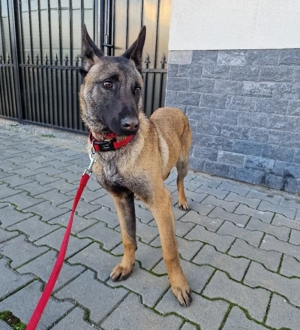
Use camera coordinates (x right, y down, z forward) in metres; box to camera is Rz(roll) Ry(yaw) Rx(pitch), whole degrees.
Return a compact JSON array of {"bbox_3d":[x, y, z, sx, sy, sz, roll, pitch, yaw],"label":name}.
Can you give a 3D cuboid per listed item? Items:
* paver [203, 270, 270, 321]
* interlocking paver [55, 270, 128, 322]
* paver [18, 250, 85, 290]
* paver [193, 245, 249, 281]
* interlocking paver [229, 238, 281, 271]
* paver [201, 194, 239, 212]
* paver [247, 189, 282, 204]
[{"bbox_3d":[0.299,0.474,0.926,0.198,0.066,0.163,13,19,29],"label":"paver"},{"bbox_3d":[-0.197,0.455,0.896,0.200,0.060,0.162,13,19,30],"label":"interlocking paver"},{"bbox_3d":[-0.368,0.416,0.997,0.200,0.060,0.162,13,19,30],"label":"paver"},{"bbox_3d":[0.291,0.424,1.090,0.198,0.066,0.163,13,19,29],"label":"paver"},{"bbox_3d":[0.454,0.411,1.154,0.200,0.060,0.162,13,19,30],"label":"interlocking paver"},{"bbox_3d":[0.429,0.264,1.645,0.198,0.066,0.163,13,19,29],"label":"paver"},{"bbox_3d":[0.753,0.244,1.777,0.198,0.066,0.163,13,19,29],"label":"paver"}]

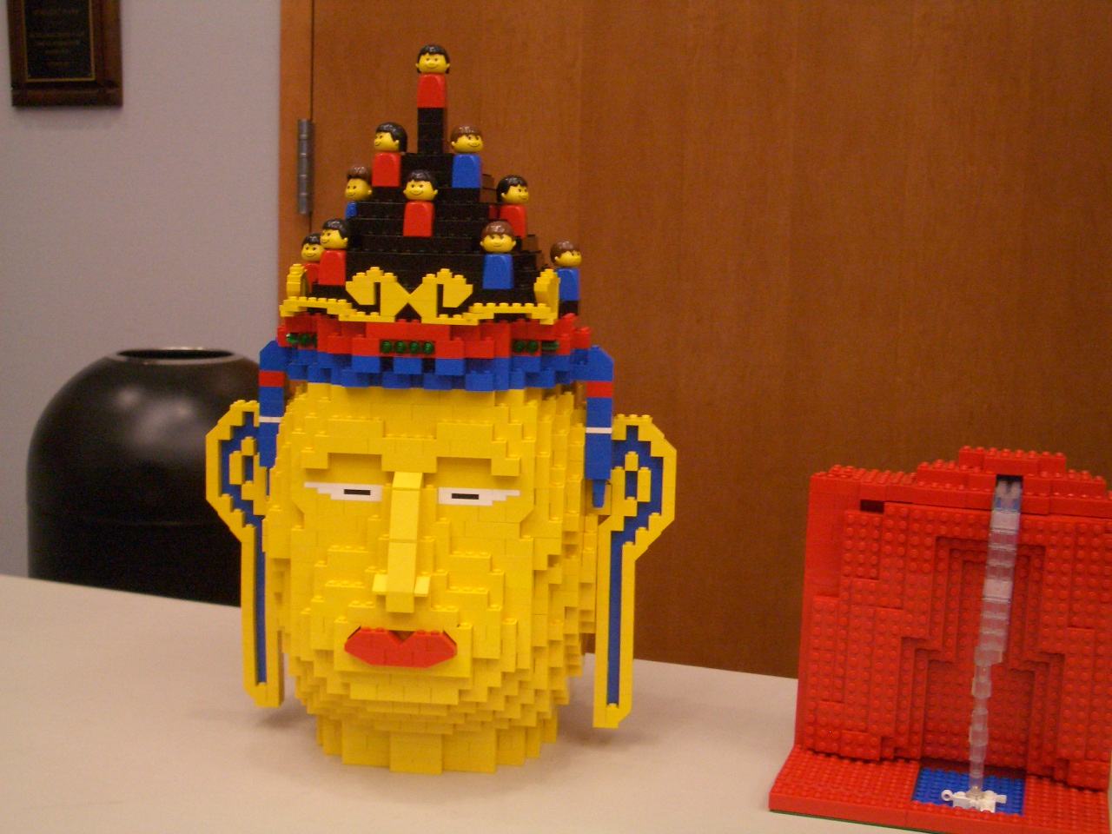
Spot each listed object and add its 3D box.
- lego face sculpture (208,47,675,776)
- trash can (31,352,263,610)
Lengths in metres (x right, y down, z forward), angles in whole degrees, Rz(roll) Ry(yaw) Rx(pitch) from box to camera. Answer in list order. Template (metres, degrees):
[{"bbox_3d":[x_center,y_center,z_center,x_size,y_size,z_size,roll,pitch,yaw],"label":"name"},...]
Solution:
[{"bbox_3d":[-0.075,-0.005,0.999,0.304,0.442,0.238,2,5,6],"label":"lego face sculpture"},{"bbox_3d":[-0.454,0.387,1.874,0.329,0.920,0.329,2,5,0],"label":"trash can"}]

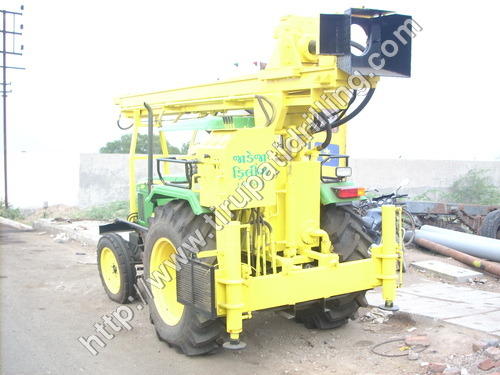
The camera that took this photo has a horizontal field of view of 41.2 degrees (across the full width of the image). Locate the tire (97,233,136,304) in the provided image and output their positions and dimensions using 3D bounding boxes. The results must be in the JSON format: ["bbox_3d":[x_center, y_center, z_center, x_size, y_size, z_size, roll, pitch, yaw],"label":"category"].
[{"bbox_3d":[-1.560,0.963,7.786,0.185,0.815,0.815,-4,6,-36],"label":"tire"}]

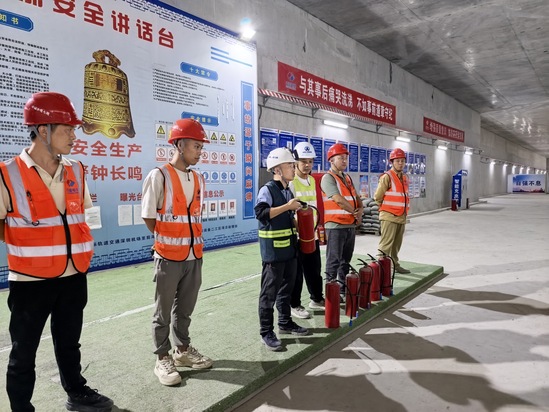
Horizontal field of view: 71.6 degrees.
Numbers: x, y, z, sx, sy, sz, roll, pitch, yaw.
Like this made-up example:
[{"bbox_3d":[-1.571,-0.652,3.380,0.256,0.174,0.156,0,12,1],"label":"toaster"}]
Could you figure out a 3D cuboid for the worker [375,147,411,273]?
[{"bbox_3d":[1.770,0.081,5.579,0.400,1.820,0.510,3,5,42],"label":"worker"}]

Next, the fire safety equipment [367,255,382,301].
[{"bbox_3d":[1.146,0.817,4.355,0.180,0.515,0.150,0,4,10],"label":"fire safety equipment"}]

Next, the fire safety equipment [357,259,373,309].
[{"bbox_3d":[0.973,0.835,4.130,0.180,0.510,0.150,1,4,25],"label":"fire safety equipment"}]

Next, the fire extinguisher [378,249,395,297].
[{"bbox_3d":[1.325,0.802,4.524,0.180,0.520,0.150,0,4,8],"label":"fire extinguisher"}]

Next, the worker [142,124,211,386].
[{"bbox_3d":[-0.673,0.299,2.654,0.380,1.790,0.490,2,4,34],"label":"worker"}]

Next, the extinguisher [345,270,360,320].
[{"bbox_3d":[0.788,0.859,3.840,0.170,0.500,0.150,2,4,35],"label":"extinguisher"}]

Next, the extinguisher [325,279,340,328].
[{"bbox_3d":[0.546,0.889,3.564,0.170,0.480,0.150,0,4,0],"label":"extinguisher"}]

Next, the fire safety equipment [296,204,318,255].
[{"bbox_3d":[0.285,0.187,3.240,0.180,0.470,0.150,-3,7,5],"label":"fire safety equipment"}]

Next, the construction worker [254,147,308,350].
[{"bbox_3d":[0.076,0.327,3.240,0.450,1.650,0.470,1,4,26],"label":"construction worker"}]

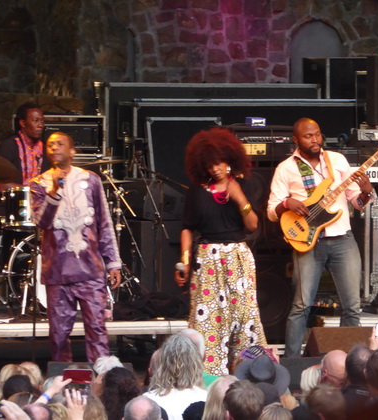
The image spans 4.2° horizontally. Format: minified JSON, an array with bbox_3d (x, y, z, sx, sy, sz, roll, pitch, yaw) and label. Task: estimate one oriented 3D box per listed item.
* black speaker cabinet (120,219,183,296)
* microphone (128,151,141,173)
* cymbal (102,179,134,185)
[{"bbox_3d":[-0.141,0.345,37.600,0.580,0.580,0.550,-1,4,-15],"label":"black speaker cabinet"},{"bbox_3d":[-0.386,-0.344,36.800,0.050,0.160,0.050,27,0,0],"label":"microphone"},{"bbox_3d":[-0.535,-0.203,37.400,0.340,0.050,0.340,0,3,0],"label":"cymbal"}]

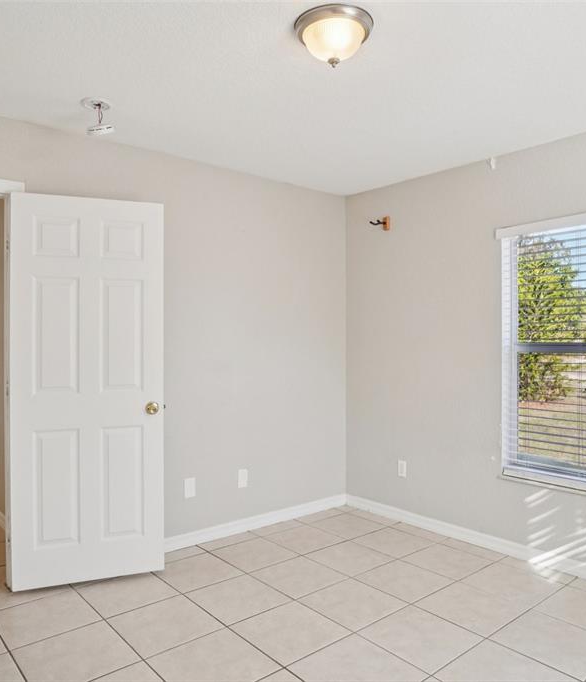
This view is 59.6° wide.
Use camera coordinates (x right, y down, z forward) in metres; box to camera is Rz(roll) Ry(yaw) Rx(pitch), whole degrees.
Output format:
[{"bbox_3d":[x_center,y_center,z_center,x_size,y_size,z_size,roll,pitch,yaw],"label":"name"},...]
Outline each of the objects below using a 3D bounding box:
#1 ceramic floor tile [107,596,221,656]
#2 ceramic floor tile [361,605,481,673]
[{"bbox_3d":[-0.585,1.314,2.366,0.400,0.010,0.400,1,-1,-40],"label":"ceramic floor tile"},{"bbox_3d":[0.560,1.313,2.265,0.400,0.010,0.400,1,-1,-40],"label":"ceramic floor tile"}]

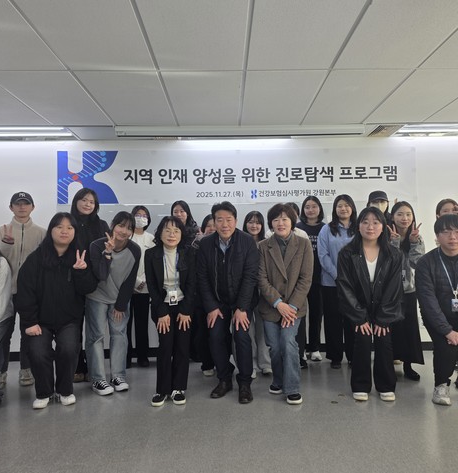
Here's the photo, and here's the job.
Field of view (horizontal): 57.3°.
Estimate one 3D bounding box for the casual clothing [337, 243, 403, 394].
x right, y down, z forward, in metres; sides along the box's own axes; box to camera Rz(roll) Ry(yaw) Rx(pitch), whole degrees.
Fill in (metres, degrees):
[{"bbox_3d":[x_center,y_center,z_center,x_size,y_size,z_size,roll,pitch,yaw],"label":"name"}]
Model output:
[{"bbox_3d":[1.097,0.621,3.270,0.510,1.170,0.500,-1,-3,11],"label":"casual clothing"}]

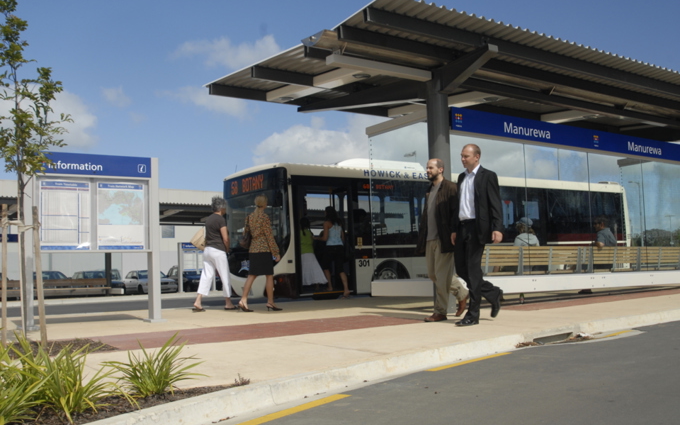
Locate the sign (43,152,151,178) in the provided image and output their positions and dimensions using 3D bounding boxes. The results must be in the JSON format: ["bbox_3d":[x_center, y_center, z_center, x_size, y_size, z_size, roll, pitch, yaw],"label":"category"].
[{"bbox_3d":[-3.066,-0.591,8.531,1.343,0.250,0.120,1,-6,-30],"label":"sign"}]

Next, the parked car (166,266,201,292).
[{"bbox_3d":[-8.550,3.891,39.008,1.740,1.670,4.300,2,-6,-35],"label":"parked car"}]

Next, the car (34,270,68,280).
[{"bbox_3d":[-14.757,3.741,34.800,1.720,1.420,4.500,2,-6,-35],"label":"car"}]

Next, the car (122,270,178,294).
[{"bbox_3d":[-10.615,3.957,37.646,1.710,1.410,4.450,2,-6,-35],"label":"car"}]

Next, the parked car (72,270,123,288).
[{"bbox_3d":[-12.830,3.850,36.106,1.710,1.410,4.450,2,-6,-35],"label":"parked car"}]

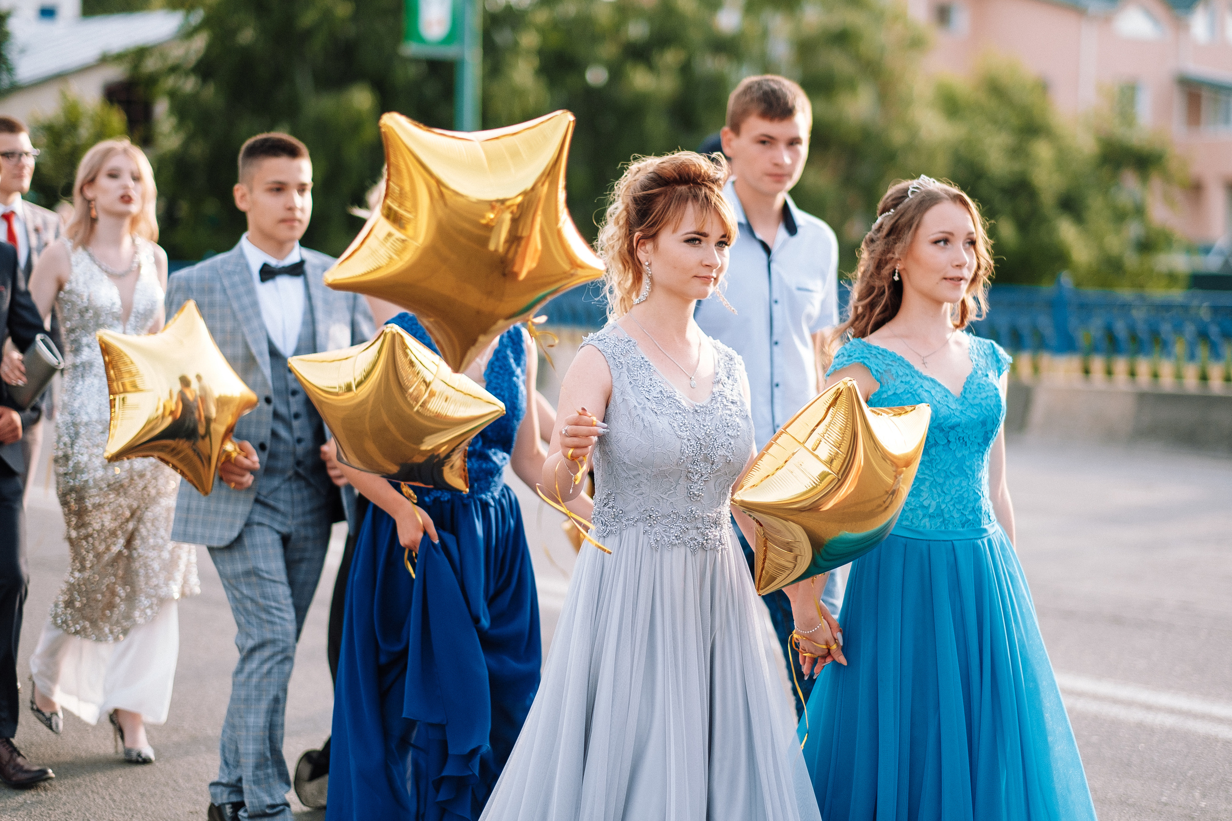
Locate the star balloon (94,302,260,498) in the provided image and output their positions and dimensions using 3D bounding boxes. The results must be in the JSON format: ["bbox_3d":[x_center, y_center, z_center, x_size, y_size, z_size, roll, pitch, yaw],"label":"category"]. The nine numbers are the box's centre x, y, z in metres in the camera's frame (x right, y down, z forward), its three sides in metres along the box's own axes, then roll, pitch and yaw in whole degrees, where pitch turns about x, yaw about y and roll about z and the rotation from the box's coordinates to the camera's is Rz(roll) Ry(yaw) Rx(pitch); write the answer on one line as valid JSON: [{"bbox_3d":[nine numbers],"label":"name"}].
[{"bbox_3d":[-1.050,-0.049,6.827,0.460,0.440,0.180,24,-24,-39],"label":"star balloon"}]

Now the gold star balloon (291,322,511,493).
[{"bbox_3d":[-0.451,-0.017,5.933,0.460,0.440,0.180,13,47,12],"label":"gold star balloon"}]

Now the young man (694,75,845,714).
[{"bbox_3d":[0.295,0.218,6.050,0.470,1.830,0.310,0,4,-28],"label":"young man"}]

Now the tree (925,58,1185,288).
[{"bbox_3d":[6.864,-3.245,45.000,4.200,4.700,4.000,1,3,0],"label":"tree"}]

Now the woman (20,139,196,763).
[{"bbox_3d":[-1.463,0.090,8.280,0.450,1.750,0.400,-1,4,-32],"label":"woman"}]

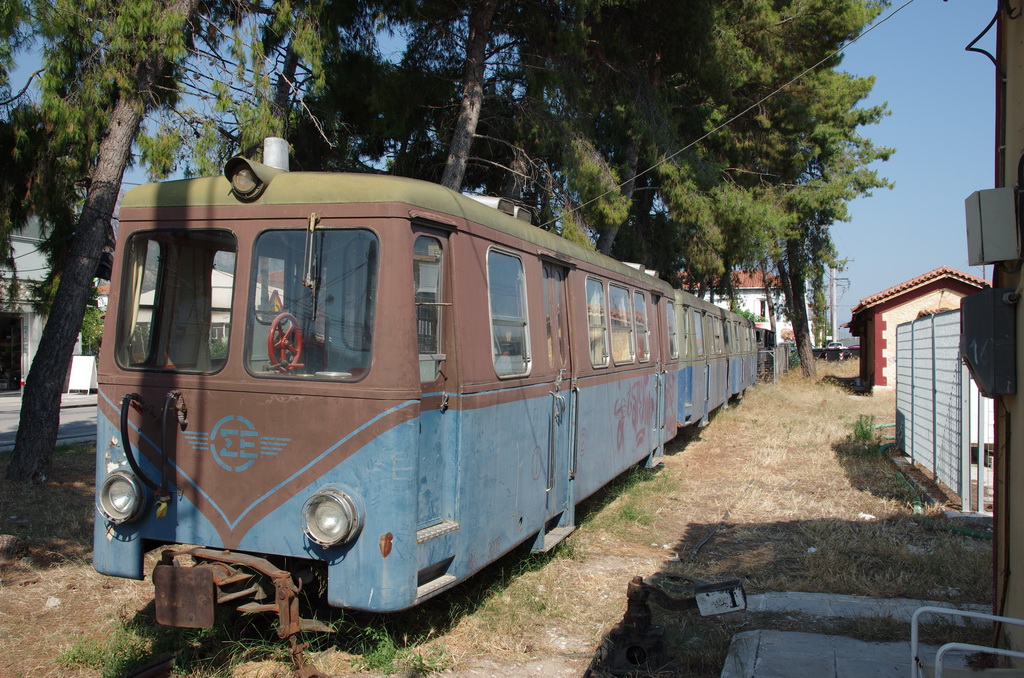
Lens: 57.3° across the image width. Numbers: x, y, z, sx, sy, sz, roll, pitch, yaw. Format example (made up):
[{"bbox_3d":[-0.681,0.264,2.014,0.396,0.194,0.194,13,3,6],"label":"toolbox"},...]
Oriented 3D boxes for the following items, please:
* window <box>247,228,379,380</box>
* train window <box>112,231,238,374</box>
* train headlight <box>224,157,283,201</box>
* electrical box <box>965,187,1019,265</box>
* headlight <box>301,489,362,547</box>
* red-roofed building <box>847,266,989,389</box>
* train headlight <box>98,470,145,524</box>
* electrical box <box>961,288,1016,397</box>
[{"bbox_3d":[-1.105,-0.196,5.162,0.788,0.833,0.050,2,-3,19],"label":"window"},{"bbox_3d":[-1.949,-0.221,5.449,0.776,0.827,0.050,2,-3,19],"label":"train window"},{"bbox_3d":[-1.489,-0.912,5.372,0.230,0.240,0.280,2,1,19],"label":"train headlight"},{"bbox_3d":[2.583,-0.601,5.050,0.190,0.375,0.310,-4,-1,17],"label":"electrical box"},{"bbox_3d":[-0.966,0.955,5.010,0.290,0.290,0.130,2,1,19],"label":"headlight"},{"bbox_3d":[14.987,-0.293,33.413,5.092,4.072,7.000,0,0,18],"label":"red-roofed building"},{"bbox_3d":[-2.278,0.923,5.456,0.290,0.290,0.130,2,1,19],"label":"train headlight"},{"bbox_3d":[2.564,0.019,5.050,0.250,0.570,0.340,0,0,17],"label":"electrical box"}]

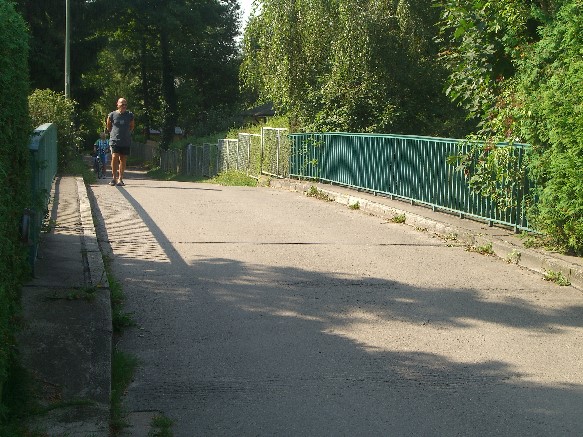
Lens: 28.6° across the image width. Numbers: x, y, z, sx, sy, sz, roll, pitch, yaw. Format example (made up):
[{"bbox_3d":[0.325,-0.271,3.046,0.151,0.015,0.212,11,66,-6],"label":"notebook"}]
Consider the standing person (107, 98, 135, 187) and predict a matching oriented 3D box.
[{"bbox_3d":[-3.425,-1.541,23.000,0.550,1.770,0.380,0,5,-10],"label":"standing person"}]

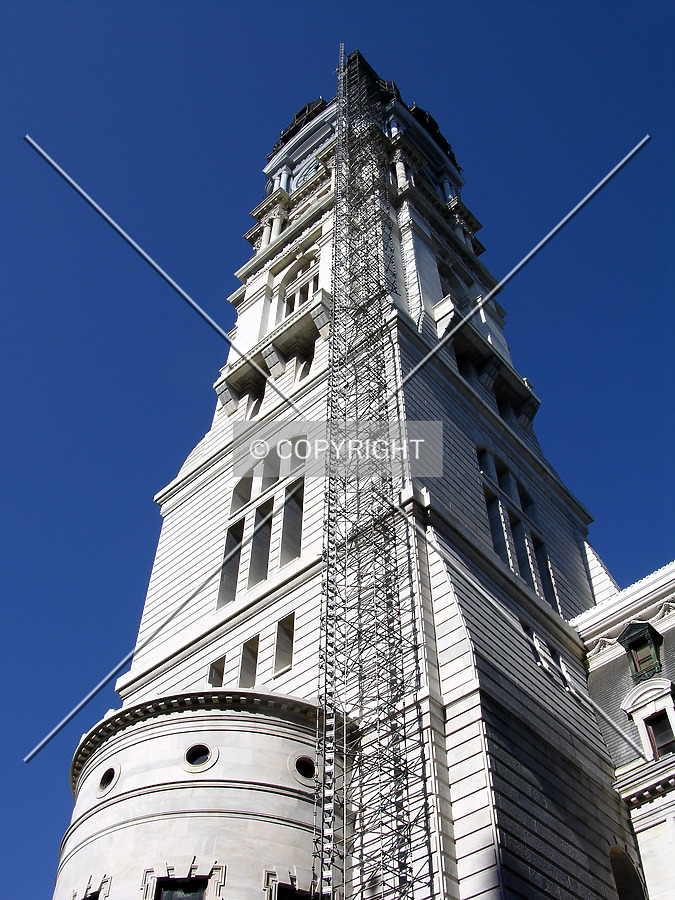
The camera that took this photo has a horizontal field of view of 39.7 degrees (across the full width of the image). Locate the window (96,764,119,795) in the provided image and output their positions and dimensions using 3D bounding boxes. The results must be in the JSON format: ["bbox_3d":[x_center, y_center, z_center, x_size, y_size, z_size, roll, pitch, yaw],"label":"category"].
[{"bbox_3d":[-9.580,13.876,39.277,1.100,1.100,0.300,-35,-60,25],"label":"window"}]

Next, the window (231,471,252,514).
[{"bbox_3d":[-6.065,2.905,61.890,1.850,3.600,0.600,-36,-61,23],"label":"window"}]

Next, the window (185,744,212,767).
[{"bbox_3d":[-5.651,12.479,38.134,1.080,1.080,0.300,-5,-52,5],"label":"window"}]

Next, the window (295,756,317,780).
[{"bbox_3d":[-1.326,13.160,38.639,1.060,1.060,0.300,24,-55,-17],"label":"window"}]

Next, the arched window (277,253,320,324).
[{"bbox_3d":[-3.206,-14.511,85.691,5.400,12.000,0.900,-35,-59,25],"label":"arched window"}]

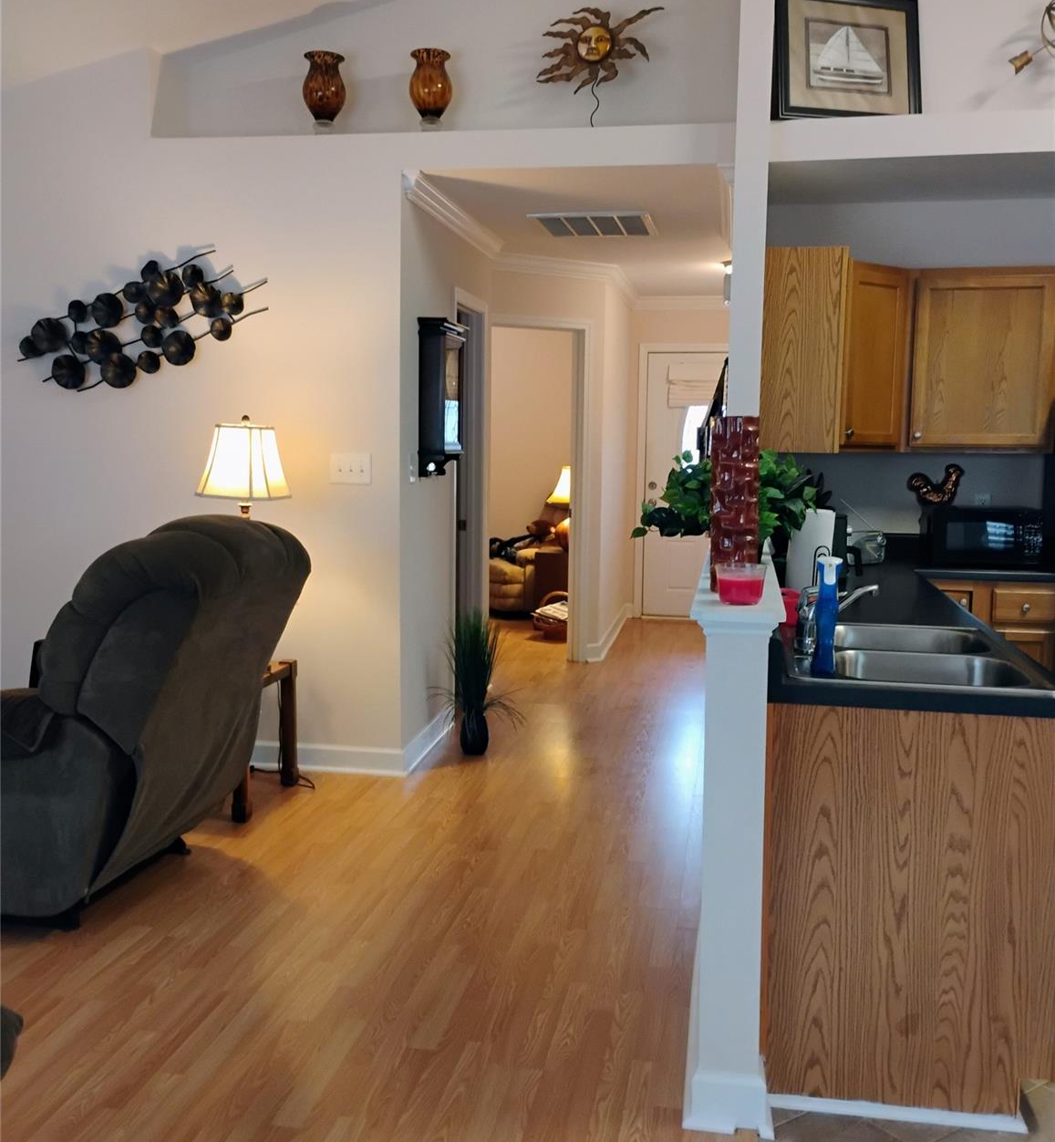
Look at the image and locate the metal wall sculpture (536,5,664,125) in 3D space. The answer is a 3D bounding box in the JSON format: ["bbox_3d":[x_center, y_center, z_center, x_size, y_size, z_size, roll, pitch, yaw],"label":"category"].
[{"bbox_3d":[0.284,-2.020,4.532,0.510,0.472,0.080,2,7,10],"label":"metal wall sculpture"}]

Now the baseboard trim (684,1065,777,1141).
[{"bbox_3d":[0.416,1.087,2.341,0.181,0.107,0.080,2,7,10],"label":"baseboard trim"}]

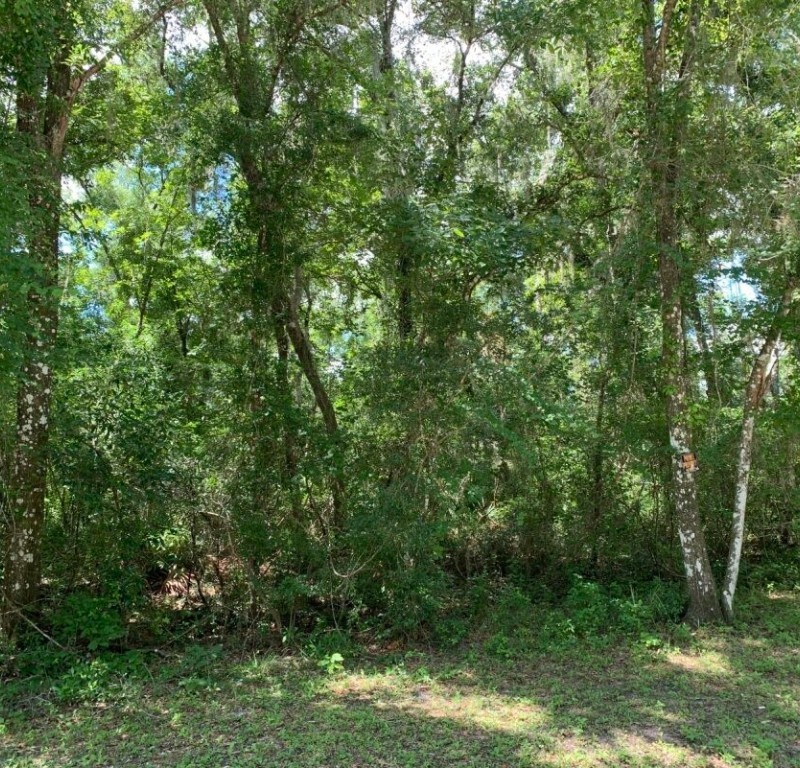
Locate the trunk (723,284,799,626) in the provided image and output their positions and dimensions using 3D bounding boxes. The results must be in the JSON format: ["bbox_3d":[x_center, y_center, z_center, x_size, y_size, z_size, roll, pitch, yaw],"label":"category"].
[{"bbox_3d":[4.230,0.696,9.193,0.450,4.100,0.380,13,-8,2],"label":"trunk"}]

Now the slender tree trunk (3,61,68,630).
[{"bbox_3d":[-4.100,-0.615,8.771,0.500,6.600,0.460,0,-8,0],"label":"slender tree trunk"}]

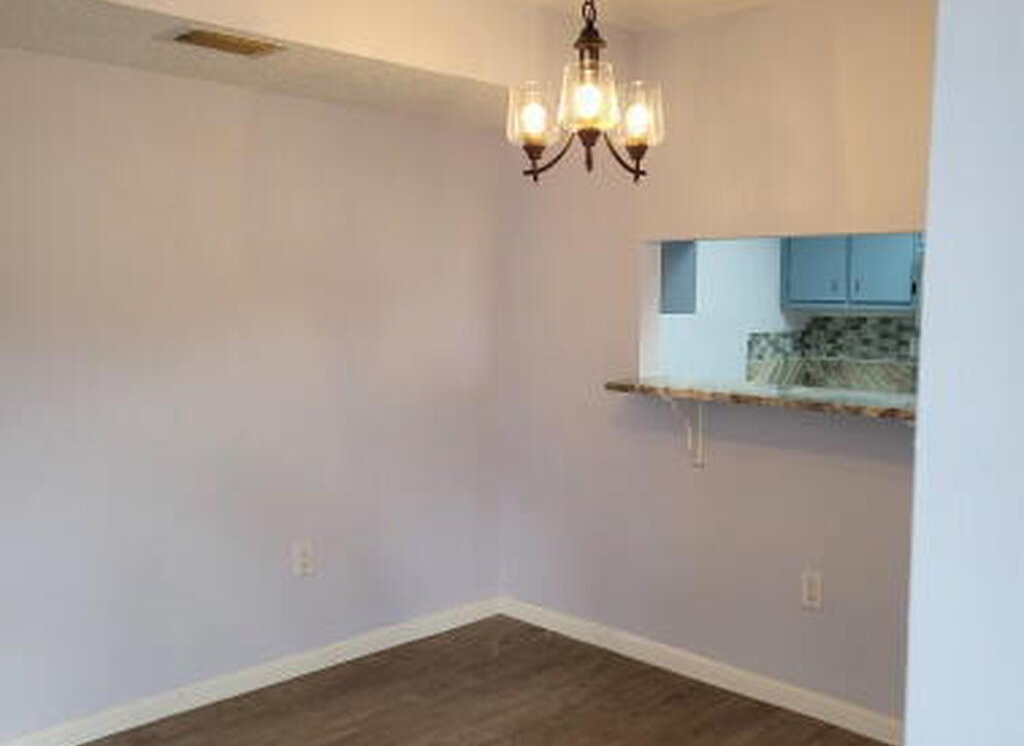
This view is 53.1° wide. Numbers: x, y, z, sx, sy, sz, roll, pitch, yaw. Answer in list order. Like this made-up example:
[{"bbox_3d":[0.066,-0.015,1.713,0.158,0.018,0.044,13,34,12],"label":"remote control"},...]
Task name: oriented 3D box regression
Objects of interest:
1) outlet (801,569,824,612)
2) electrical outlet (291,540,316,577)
[{"bbox_3d":[0.999,0.724,3.421,0.074,0.118,0.012,5,7,44],"label":"outlet"},{"bbox_3d":[-0.756,0.674,3.726,0.012,0.118,0.074,5,7,44],"label":"electrical outlet"}]

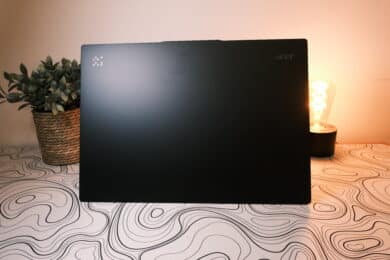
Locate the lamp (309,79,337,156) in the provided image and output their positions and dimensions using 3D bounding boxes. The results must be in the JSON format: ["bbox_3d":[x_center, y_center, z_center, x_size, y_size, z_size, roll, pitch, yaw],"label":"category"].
[{"bbox_3d":[0.282,-0.032,0.639,0.078,0.168,0.078,0,12,0],"label":"lamp"}]

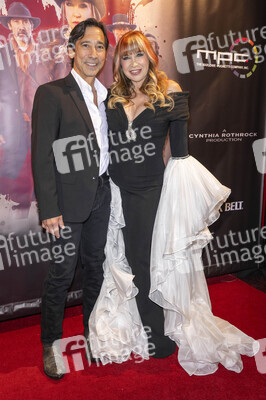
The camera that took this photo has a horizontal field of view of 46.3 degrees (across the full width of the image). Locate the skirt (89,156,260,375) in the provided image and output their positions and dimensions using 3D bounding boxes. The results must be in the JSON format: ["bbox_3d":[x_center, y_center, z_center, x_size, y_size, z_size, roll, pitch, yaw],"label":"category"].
[{"bbox_3d":[0.227,0.342,1.752,1.000,1.110,0.480,0,11,5],"label":"skirt"}]

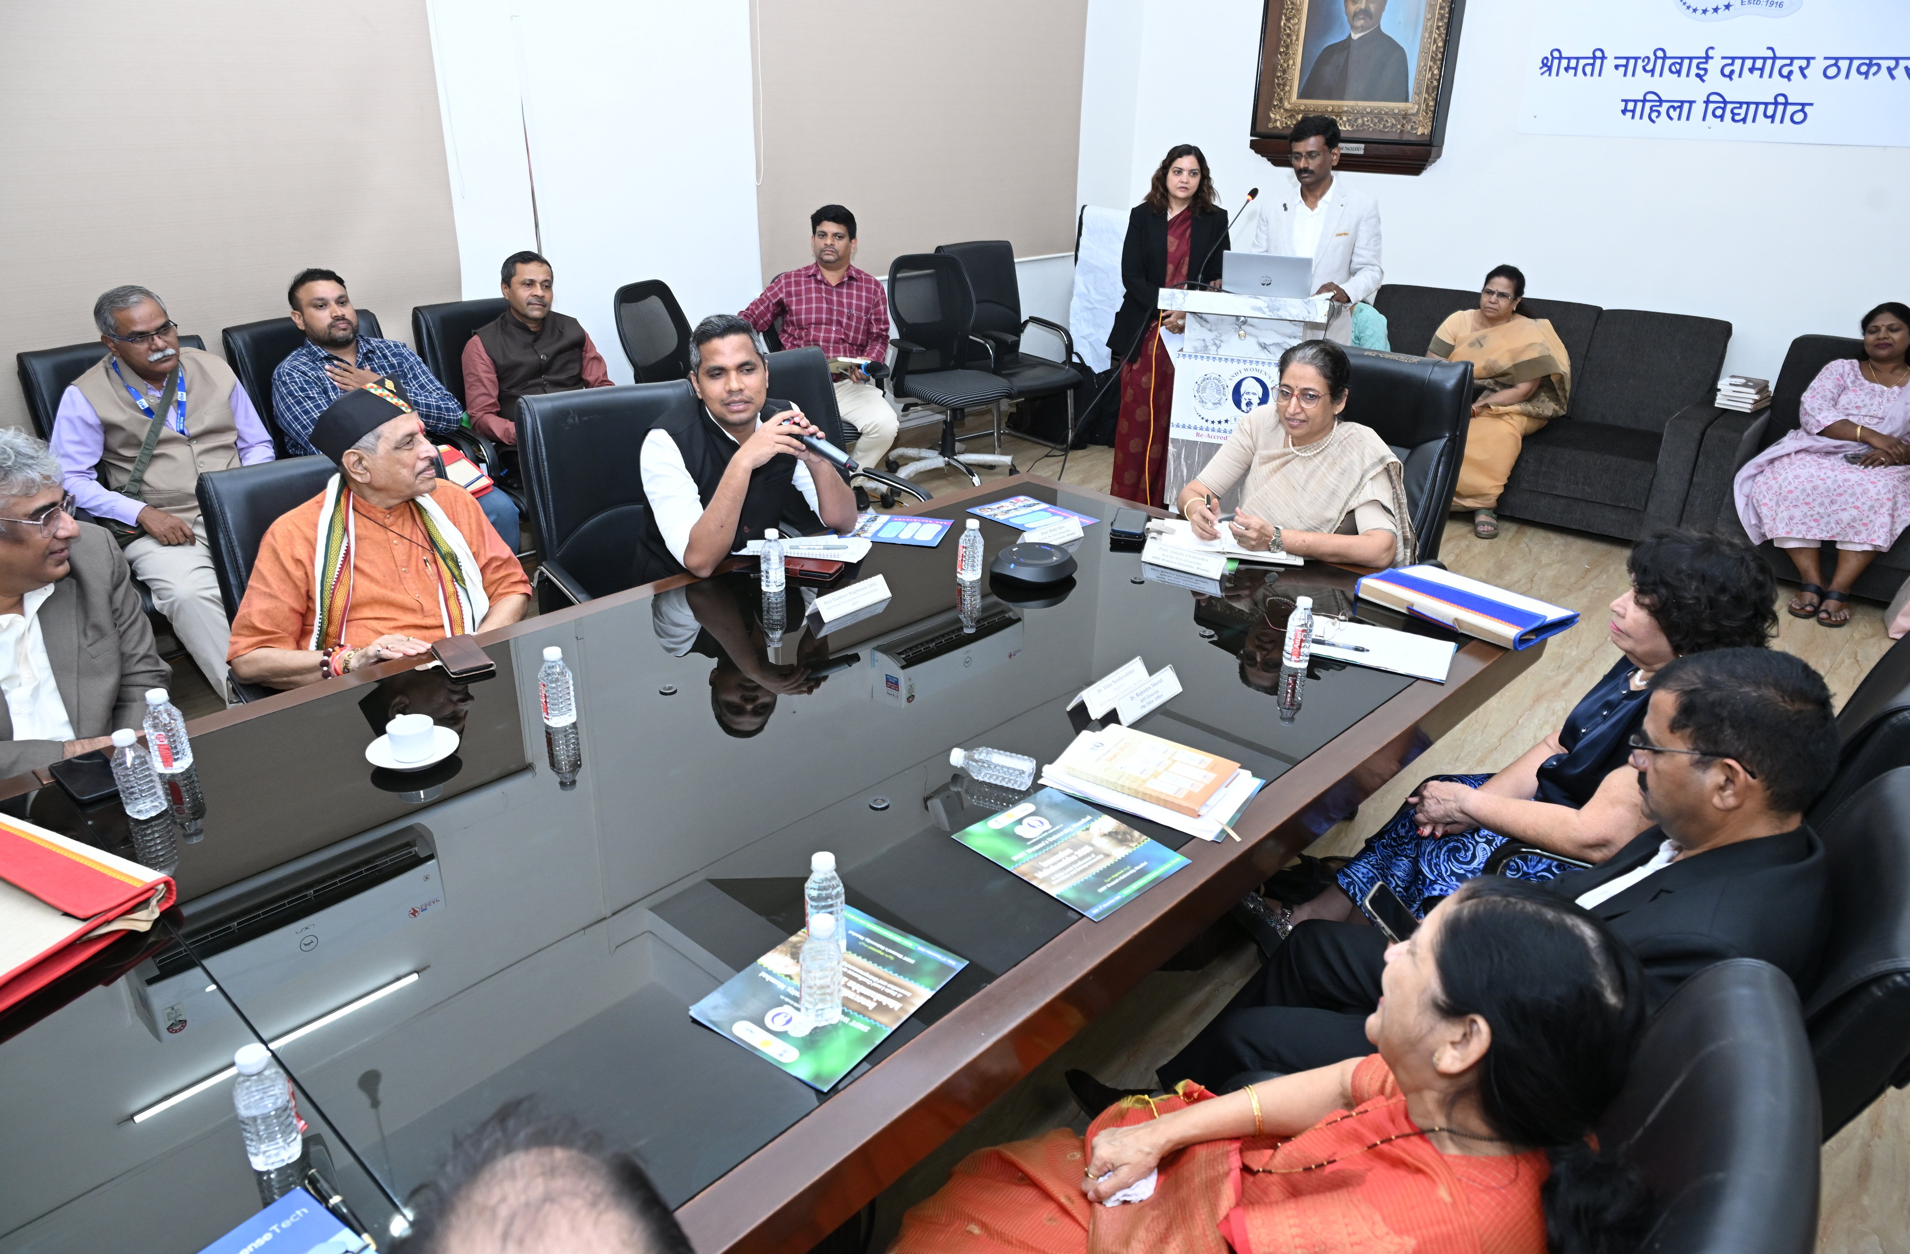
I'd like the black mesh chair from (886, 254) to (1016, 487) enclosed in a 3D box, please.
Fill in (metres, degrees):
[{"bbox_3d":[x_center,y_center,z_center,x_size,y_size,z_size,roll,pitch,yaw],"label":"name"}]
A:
[{"bbox_3d":[-0.001,-1.267,6.313,0.620,1.040,0.620,-13,27,-32],"label":"black mesh chair"}]

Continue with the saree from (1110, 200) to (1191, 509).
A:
[{"bbox_3d":[0.880,-1.071,5.412,0.440,1.360,0.360,7,23,14],"label":"saree"}]

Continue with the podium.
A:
[{"bbox_3d":[1.254,-0.943,5.591,0.686,1.060,0.480,10,24,21],"label":"podium"}]

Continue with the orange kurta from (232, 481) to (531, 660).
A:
[{"bbox_3d":[-1.166,0.041,2.601,0.560,0.580,0.420,-19,30,-40],"label":"orange kurta"}]

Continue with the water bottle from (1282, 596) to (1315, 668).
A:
[{"bbox_3d":[0.670,0.010,2.466,0.057,0.134,0.057,20,29,38],"label":"water bottle"}]

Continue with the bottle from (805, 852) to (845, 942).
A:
[{"bbox_3d":[-0.169,0.360,1.665,0.055,0.139,0.055,-1,23,-6],"label":"bottle"}]

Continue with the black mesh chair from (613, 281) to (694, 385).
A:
[{"bbox_3d":[-1.043,-0.874,5.301,0.620,1.040,0.620,11,24,23],"label":"black mesh chair"}]

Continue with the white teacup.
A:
[{"bbox_3d":[-0.906,0.184,2.118,0.075,0.055,0.095,-18,30,-39],"label":"white teacup"}]

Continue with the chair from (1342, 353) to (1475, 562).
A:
[{"bbox_3d":[1.052,-0.210,3.726,0.640,1.140,0.680,21,30,39],"label":"chair"}]

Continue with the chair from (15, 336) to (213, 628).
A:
[{"bbox_3d":[-2.350,-0.257,3.797,0.580,1.040,0.660,-15,28,-34],"label":"chair"}]

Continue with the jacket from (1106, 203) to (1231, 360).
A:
[{"bbox_3d":[0.858,-1.427,5.266,0.520,0.620,0.300,7,23,14],"label":"jacket"}]

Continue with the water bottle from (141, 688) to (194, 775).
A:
[{"bbox_3d":[-1.273,0.169,2.059,0.055,0.139,0.055,-14,28,-32],"label":"water bottle"}]

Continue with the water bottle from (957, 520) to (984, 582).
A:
[{"bbox_3d":[0.037,-0.178,2.888,0.057,0.134,0.057,1,22,0],"label":"water bottle"}]

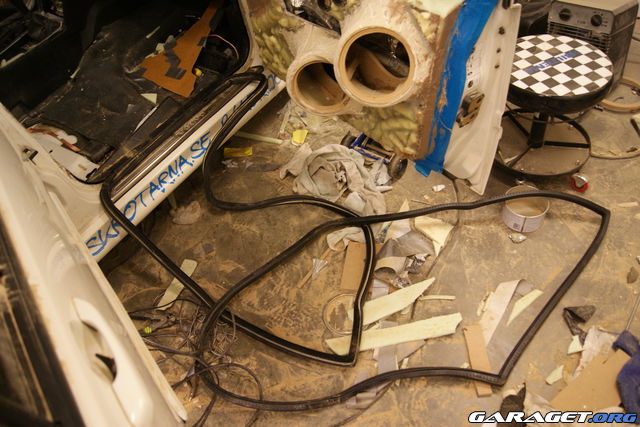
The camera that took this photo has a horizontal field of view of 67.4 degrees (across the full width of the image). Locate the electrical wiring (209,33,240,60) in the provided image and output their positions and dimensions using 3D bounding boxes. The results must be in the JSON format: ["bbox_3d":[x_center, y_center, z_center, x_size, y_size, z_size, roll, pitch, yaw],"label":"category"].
[{"bbox_3d":[-0.450,-0.786,2.260,0.150,0.110,0.120,-21,50,-4],"label":"electrical wiring"}]

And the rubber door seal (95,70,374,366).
[{"bbox_3d":[-0.145,-0.034,1.847,1.090,0.350,0.880,29,63,31],"label":"rubber door seal"}]

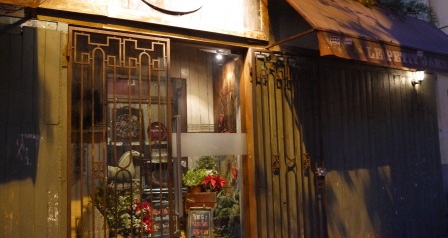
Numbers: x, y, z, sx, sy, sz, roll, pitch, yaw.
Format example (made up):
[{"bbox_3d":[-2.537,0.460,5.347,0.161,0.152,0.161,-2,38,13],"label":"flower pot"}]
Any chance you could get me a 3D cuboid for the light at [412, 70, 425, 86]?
[{"bbox_3d":[2.902,-0.634,5.408,0.140,0.290,0.210,1,-5,-29],"label":"light"}]

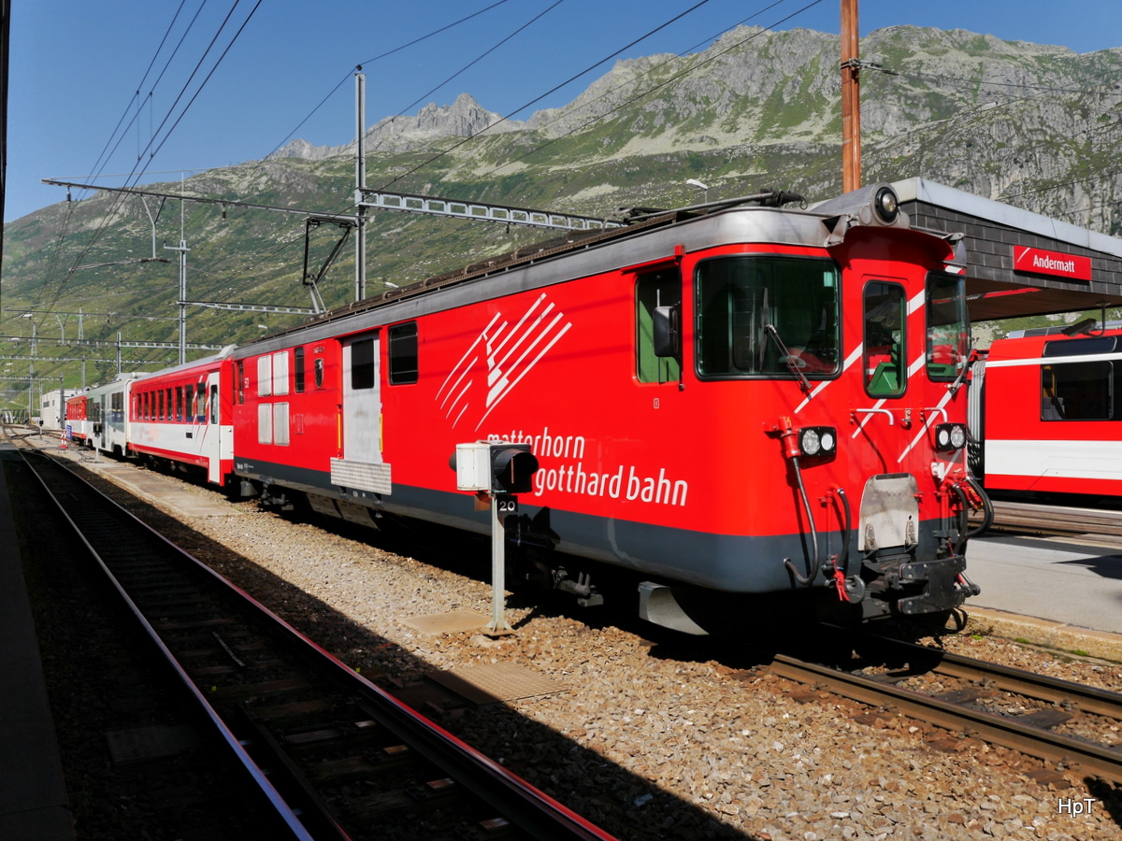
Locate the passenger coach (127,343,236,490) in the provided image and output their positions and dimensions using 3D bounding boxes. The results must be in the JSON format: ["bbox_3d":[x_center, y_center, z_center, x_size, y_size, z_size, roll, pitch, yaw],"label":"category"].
[{"bbox_3d":[-10.629,-0.035,27.500,2.680,3.500,17.100,-1,1,-32],"label":"passenger coach"}]

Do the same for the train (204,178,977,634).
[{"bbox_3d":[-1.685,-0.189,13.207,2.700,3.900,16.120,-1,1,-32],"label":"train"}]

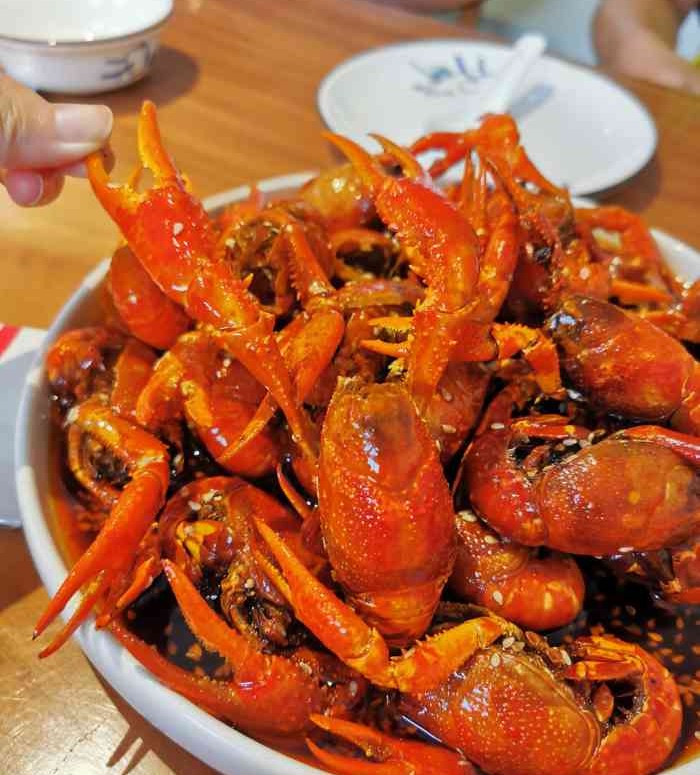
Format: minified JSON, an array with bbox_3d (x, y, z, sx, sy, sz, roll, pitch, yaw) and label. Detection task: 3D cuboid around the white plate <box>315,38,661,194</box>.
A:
[{"bbox_3d":[0.081,-0.160,0.445,0.202,0.023,0.202,2,47,-3],"label":"white plate"}]

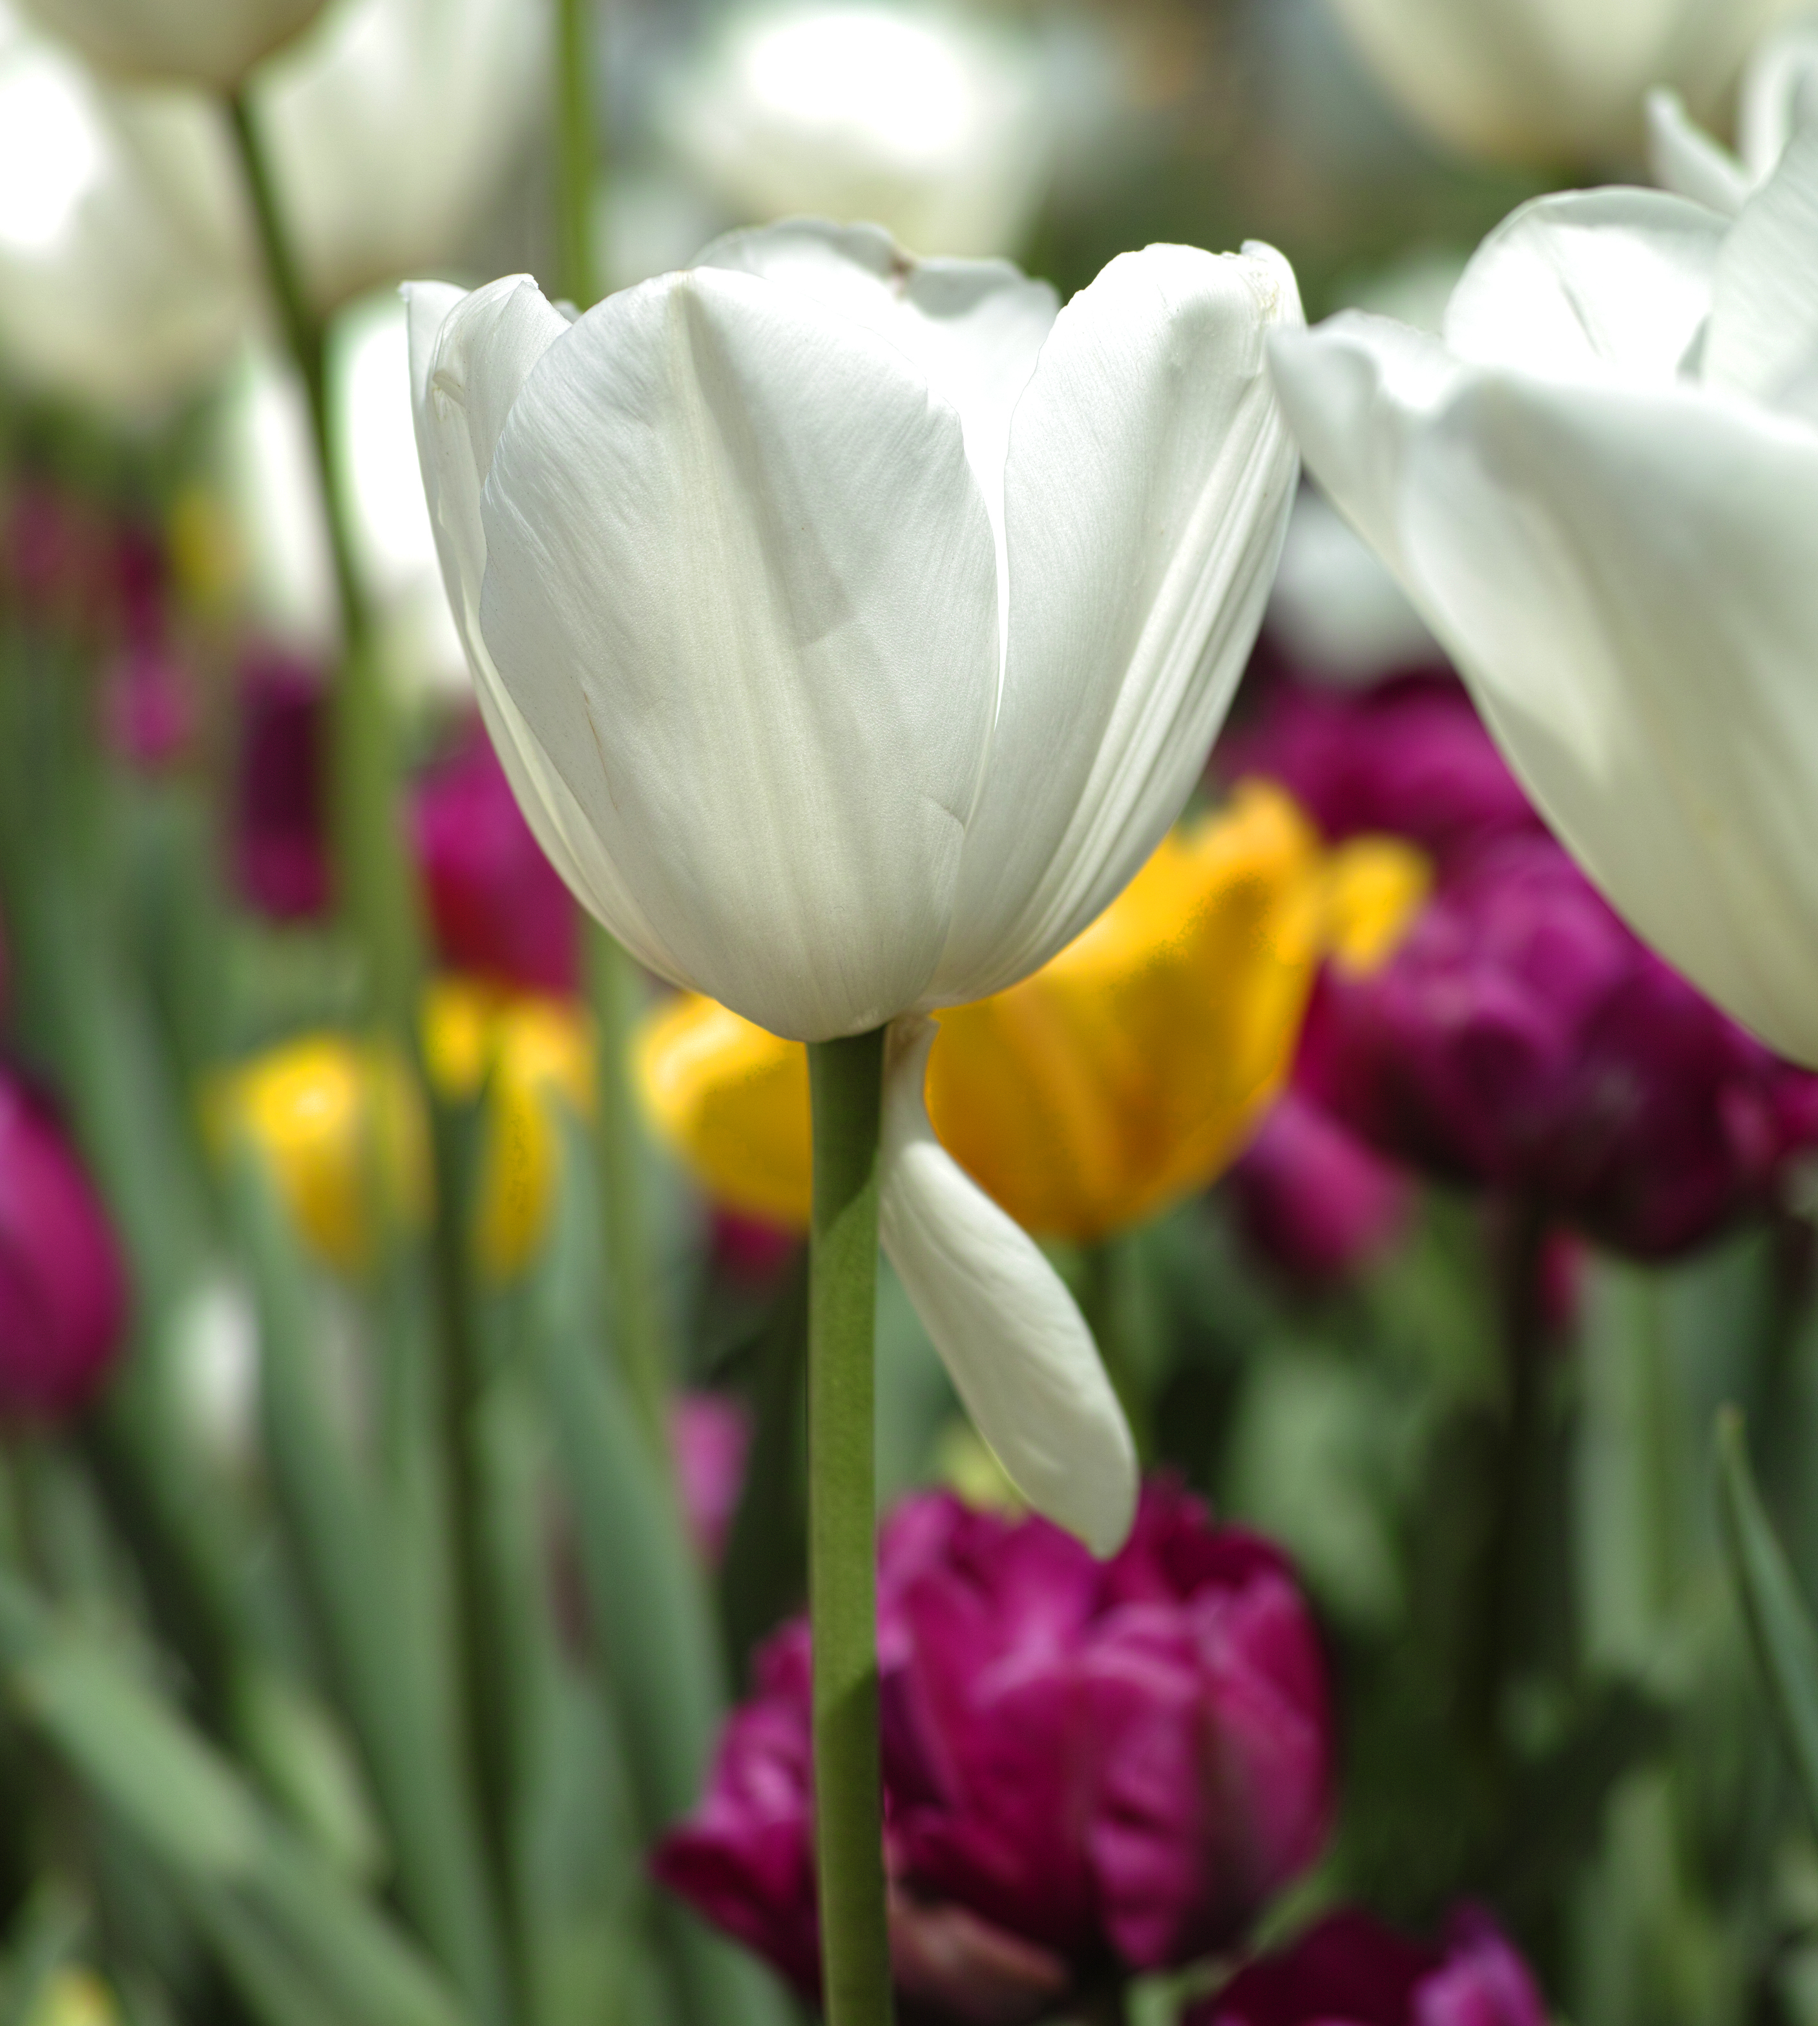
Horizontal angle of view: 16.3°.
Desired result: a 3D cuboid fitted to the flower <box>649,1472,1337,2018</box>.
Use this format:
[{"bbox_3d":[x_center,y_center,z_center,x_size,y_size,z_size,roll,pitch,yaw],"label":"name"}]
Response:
[{"bbox_3d":[0.010,0.085,0.730,0.078,0.060,0.073,0,9,0],"label":"flower"}]

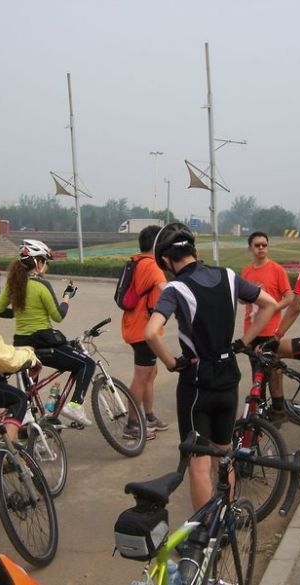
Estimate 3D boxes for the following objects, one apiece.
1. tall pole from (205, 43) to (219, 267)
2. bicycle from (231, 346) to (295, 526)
[{"bbox_3d":[2.263,-4.556,29.237,0.200,8.700,0.200,-2,4,0],"label":"tall pole"},{"bbox_3d":[0.669,0.802,5.350,0.580,1.020,1.660,-1,3,-1],"label":"bicycle"}]

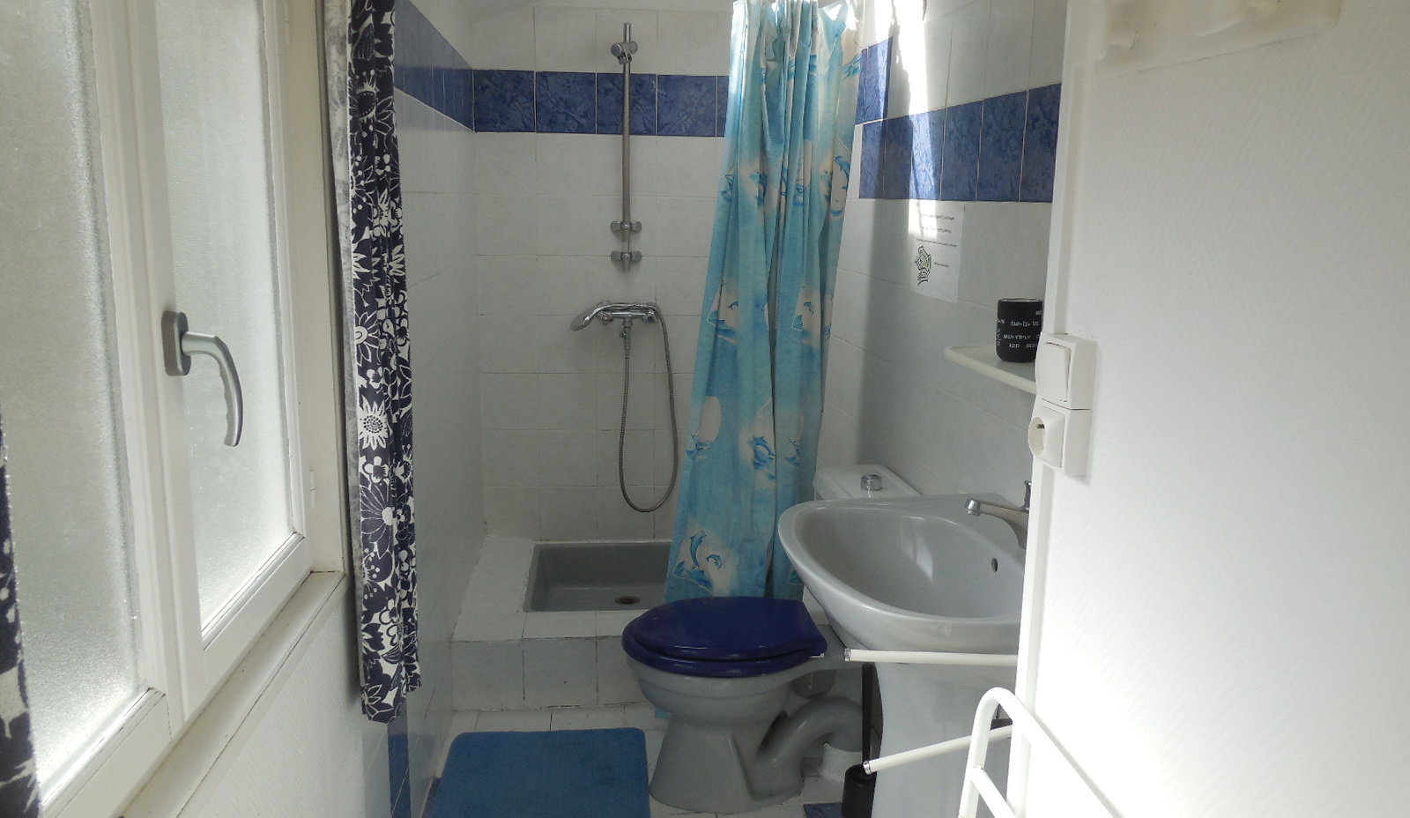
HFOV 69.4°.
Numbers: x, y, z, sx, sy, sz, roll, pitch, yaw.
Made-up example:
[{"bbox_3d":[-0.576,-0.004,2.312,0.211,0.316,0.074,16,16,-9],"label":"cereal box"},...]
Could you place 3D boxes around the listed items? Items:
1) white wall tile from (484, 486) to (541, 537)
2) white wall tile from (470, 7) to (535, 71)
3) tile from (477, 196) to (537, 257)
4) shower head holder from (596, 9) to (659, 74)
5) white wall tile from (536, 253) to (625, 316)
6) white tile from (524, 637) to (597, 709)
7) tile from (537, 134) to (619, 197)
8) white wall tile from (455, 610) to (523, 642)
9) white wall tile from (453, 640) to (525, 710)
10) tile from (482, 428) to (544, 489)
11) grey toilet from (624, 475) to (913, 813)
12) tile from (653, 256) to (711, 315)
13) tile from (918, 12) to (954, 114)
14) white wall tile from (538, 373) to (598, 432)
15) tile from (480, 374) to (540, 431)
[{"bbox_3d":[-0.677,0.365,3.586,0.198,0.194,0.010,-1,12,-8],"label":"white wall tile"},{"bbox_3d":[-0.644,-1.184,3.260,0.196,0.198,0.010,-1,12,-8],"label":"white wall tile"},{"bbox_3d":[-0.664,-0.616,3.425,0.200,0.200,0.012,0,11,-4],"label":"tile"},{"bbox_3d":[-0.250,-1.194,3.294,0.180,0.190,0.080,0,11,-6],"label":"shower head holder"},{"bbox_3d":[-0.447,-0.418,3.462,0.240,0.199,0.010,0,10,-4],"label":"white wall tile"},{"bbox_3d":[-0.398,0.726,2.808,0.200,0.198,0.010,0,10,-4],"label":"white tile"},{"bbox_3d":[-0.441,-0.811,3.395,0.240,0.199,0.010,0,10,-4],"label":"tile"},{"bbox_3d":[-0.602,0.617,2.875,0.195,0.012,0.200,0,11,-6],"label":"white wall tile"},{"bbox_3d":[-0.589,0.724,2.771,0.189,0.205,0.010,-1,12,-8],"label":"white wall tile"},{"bbox_3d":[-0.675,0.170,3.548,0.199,0.199,0.010,0,10,-4],"label":"tile"},{"bbox_3d":[0.136,0.536,2.347,0.645,0.745,0.380,-1,10,-6],"label":"grey toilet"},{"bbox_3d":[-0.068,-0.417,3.486,0.199,0.199,0.010,0,10,-4],"label":"tile"},{"bbox_3d":[0.523,-0.778,2.311,0.012,0.200,0.200,-1,12,-9],"label":"tile"},{"bbox_3d":[-0.475,-0.027,3.557,0.200,0.200,0.012,0,11,-4],"label":"white wall tile"},{"bbox_3d":[-0.675,-0.028,3.543,0.200,0.200,0.012,0,11,-4],"label":"tile"}]

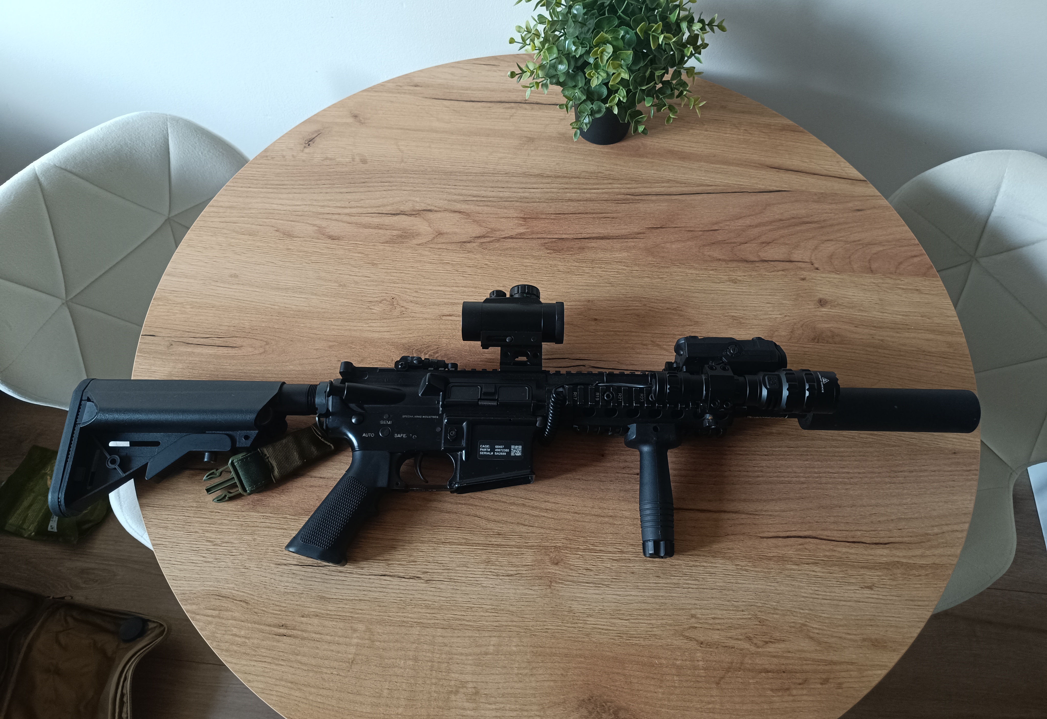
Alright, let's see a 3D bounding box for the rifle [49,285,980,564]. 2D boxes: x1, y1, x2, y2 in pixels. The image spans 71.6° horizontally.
[{"bbox_3d":[0.005,0.051,0.659,0.834,0.107,0.263,1,70,0],"label":"rifle"}]

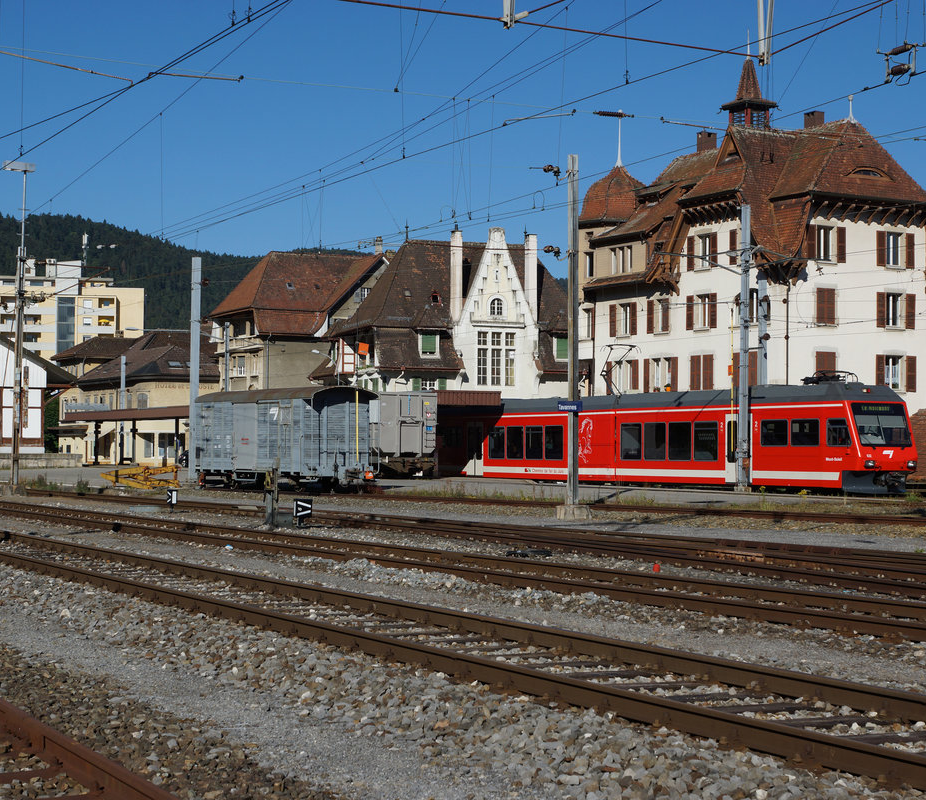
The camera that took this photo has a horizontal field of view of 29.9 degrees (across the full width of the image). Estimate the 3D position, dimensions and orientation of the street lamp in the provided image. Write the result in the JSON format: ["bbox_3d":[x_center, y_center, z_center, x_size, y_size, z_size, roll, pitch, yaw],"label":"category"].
[{"bbox_3d":[-15.097,-2.602,59.137,1.000,11.235,0.450,1,-2,-29],"label":"street lamp"}]

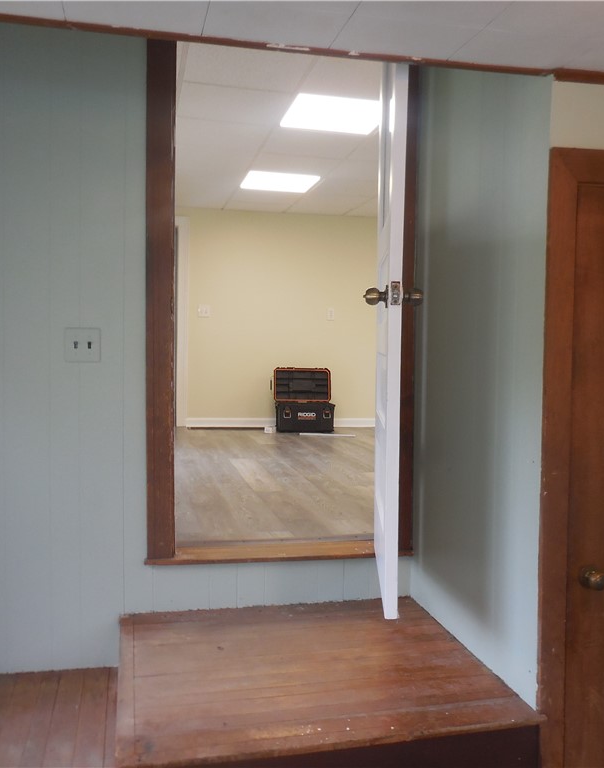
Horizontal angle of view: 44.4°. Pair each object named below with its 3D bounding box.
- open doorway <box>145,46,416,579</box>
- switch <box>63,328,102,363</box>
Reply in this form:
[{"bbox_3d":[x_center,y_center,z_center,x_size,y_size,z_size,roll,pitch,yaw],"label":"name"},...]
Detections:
[{"bbox_3d":[-0.065,-0.379,2.738,1.003,2.050,0.140,0,2,-13],"label":"open doorway"},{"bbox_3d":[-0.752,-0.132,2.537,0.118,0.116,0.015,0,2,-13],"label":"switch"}]

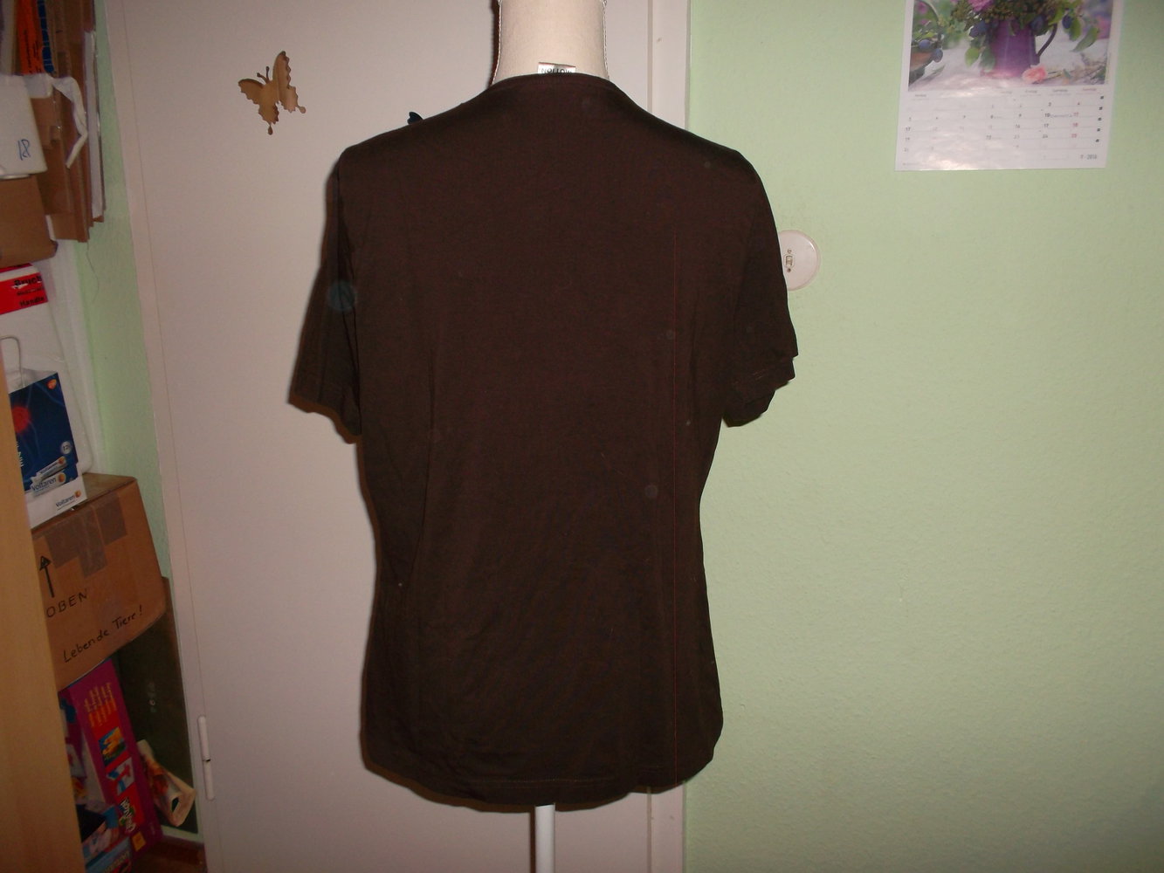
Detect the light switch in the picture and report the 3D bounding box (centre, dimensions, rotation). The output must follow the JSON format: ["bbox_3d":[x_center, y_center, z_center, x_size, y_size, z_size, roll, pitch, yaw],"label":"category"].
[{"bbox_3d":[0.273,-0.231,1.238,0.079,0.079,0.015,1,13,11],"label":"light switch"}]

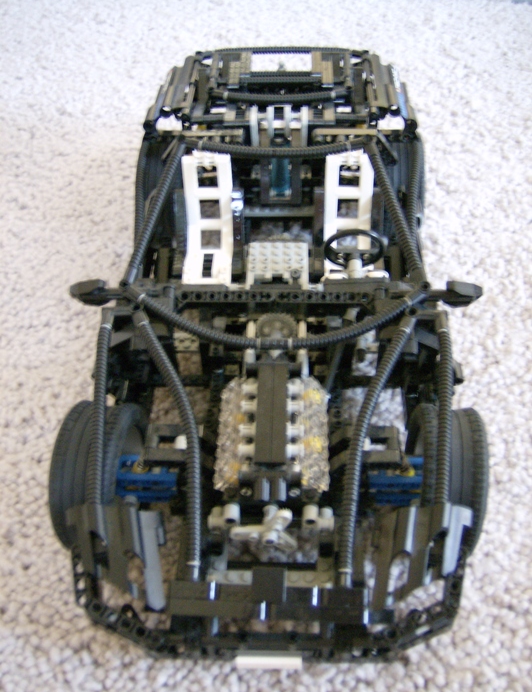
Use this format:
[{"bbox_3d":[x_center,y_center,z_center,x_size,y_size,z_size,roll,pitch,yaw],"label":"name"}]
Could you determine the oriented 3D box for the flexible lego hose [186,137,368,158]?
[{"bbox_3d":[0.004,-0.123,0.454,0.110,0.011,0.015,0,47,2],"label":"flexible lego hose"}]

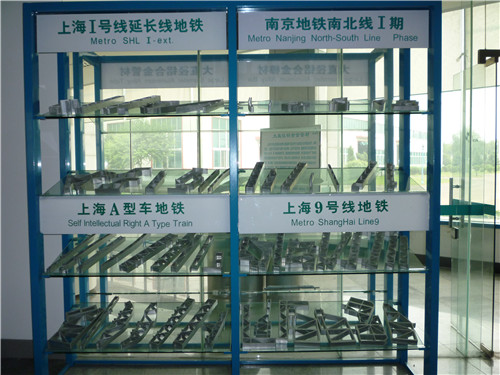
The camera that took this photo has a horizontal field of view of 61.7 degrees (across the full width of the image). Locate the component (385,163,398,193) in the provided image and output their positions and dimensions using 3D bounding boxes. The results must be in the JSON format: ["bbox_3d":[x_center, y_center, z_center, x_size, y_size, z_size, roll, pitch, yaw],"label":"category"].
[{"bbox_3d":[0.785,-0.059,2.314,0.047,0.028,0.370,6,24,16],"label":"component"}]

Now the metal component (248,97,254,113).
[{"bbox_3d":[0.008,-0.444,2.247,0.024,0.032,0.270,-1,23,-1],"label":"metal component"}]

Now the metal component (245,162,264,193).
[{"bbox_3d":[0.033,-0.059,2.325,0.046,0.034,0.380,3,23,9],"label":"metal component"}]

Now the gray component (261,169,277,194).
[{"bbox_3d":[0.111,-0.037,2.282,0.047,0.029,0.290,4,23,10],"label":"gray component"}]

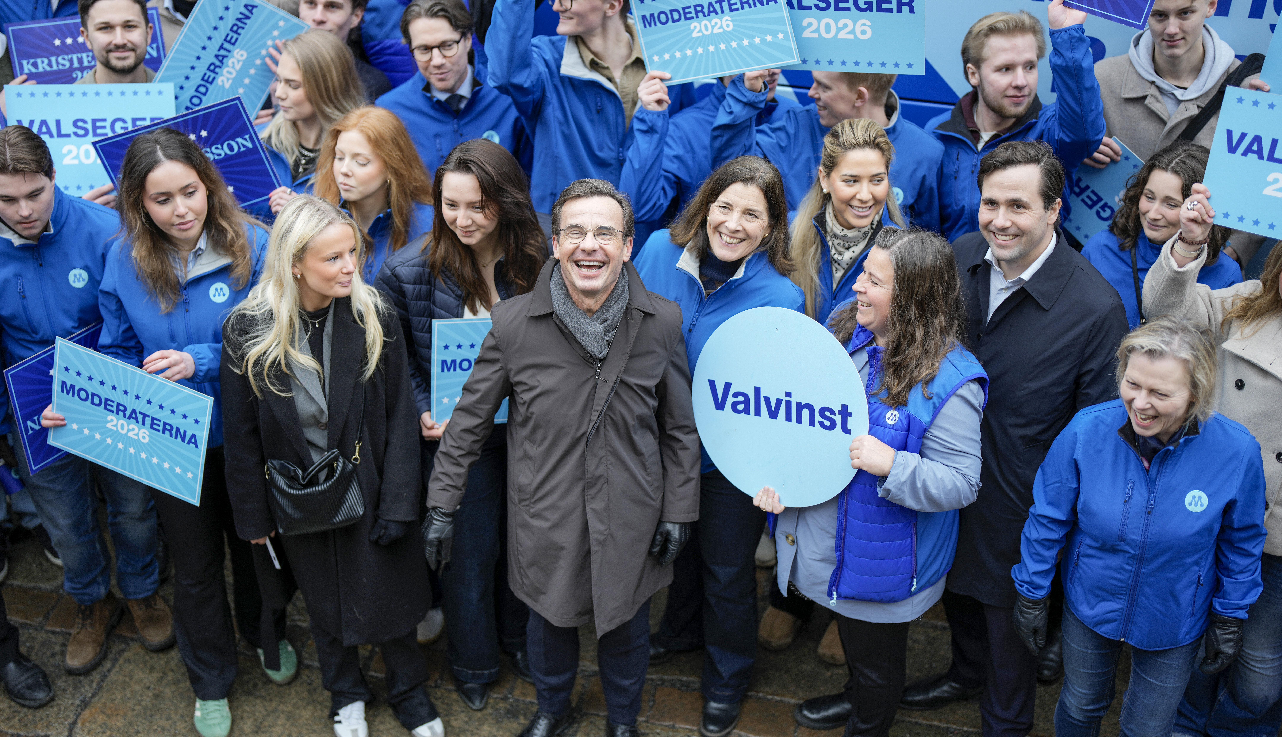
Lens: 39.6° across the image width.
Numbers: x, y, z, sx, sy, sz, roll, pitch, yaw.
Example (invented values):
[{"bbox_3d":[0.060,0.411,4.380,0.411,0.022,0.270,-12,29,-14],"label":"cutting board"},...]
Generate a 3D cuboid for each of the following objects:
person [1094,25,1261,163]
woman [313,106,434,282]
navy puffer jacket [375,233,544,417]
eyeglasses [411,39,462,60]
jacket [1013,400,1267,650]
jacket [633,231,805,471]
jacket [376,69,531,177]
[{"bbox_3d":[1.381,-0.274,5.143,0.560,1.870,0.380,2,35,2],"label":"person"},{"bbox_3d":[-0.707,0.069,4.795,0.480,1.700,0.350,15,38,20],"label":"woman"},{"bbox_3d":[-0.469,-0.100,4.634,0.530,0.630,0.340,-2,32,-4],"label":"navy puffer jacket"},{"bbox_3d":[-0.508,-0.844,4.585,0.140,0.045,0.135,1,32,15],"label":"eyeglasses"},{"bbox_3d":[1.114,0.358,3.995,0.540,0.620,0.310,11,37,15],"label":"jacket"},{"bbox_3d":[0.185,-0.026,4.387,0.480,0.650,0.290,9,36,12],"label":"jacket"},{"bbox_3d":[-0.565,-0.478,5.200,0.520,0.750,0.320,-2,32,-4],"label":"jacket"}]

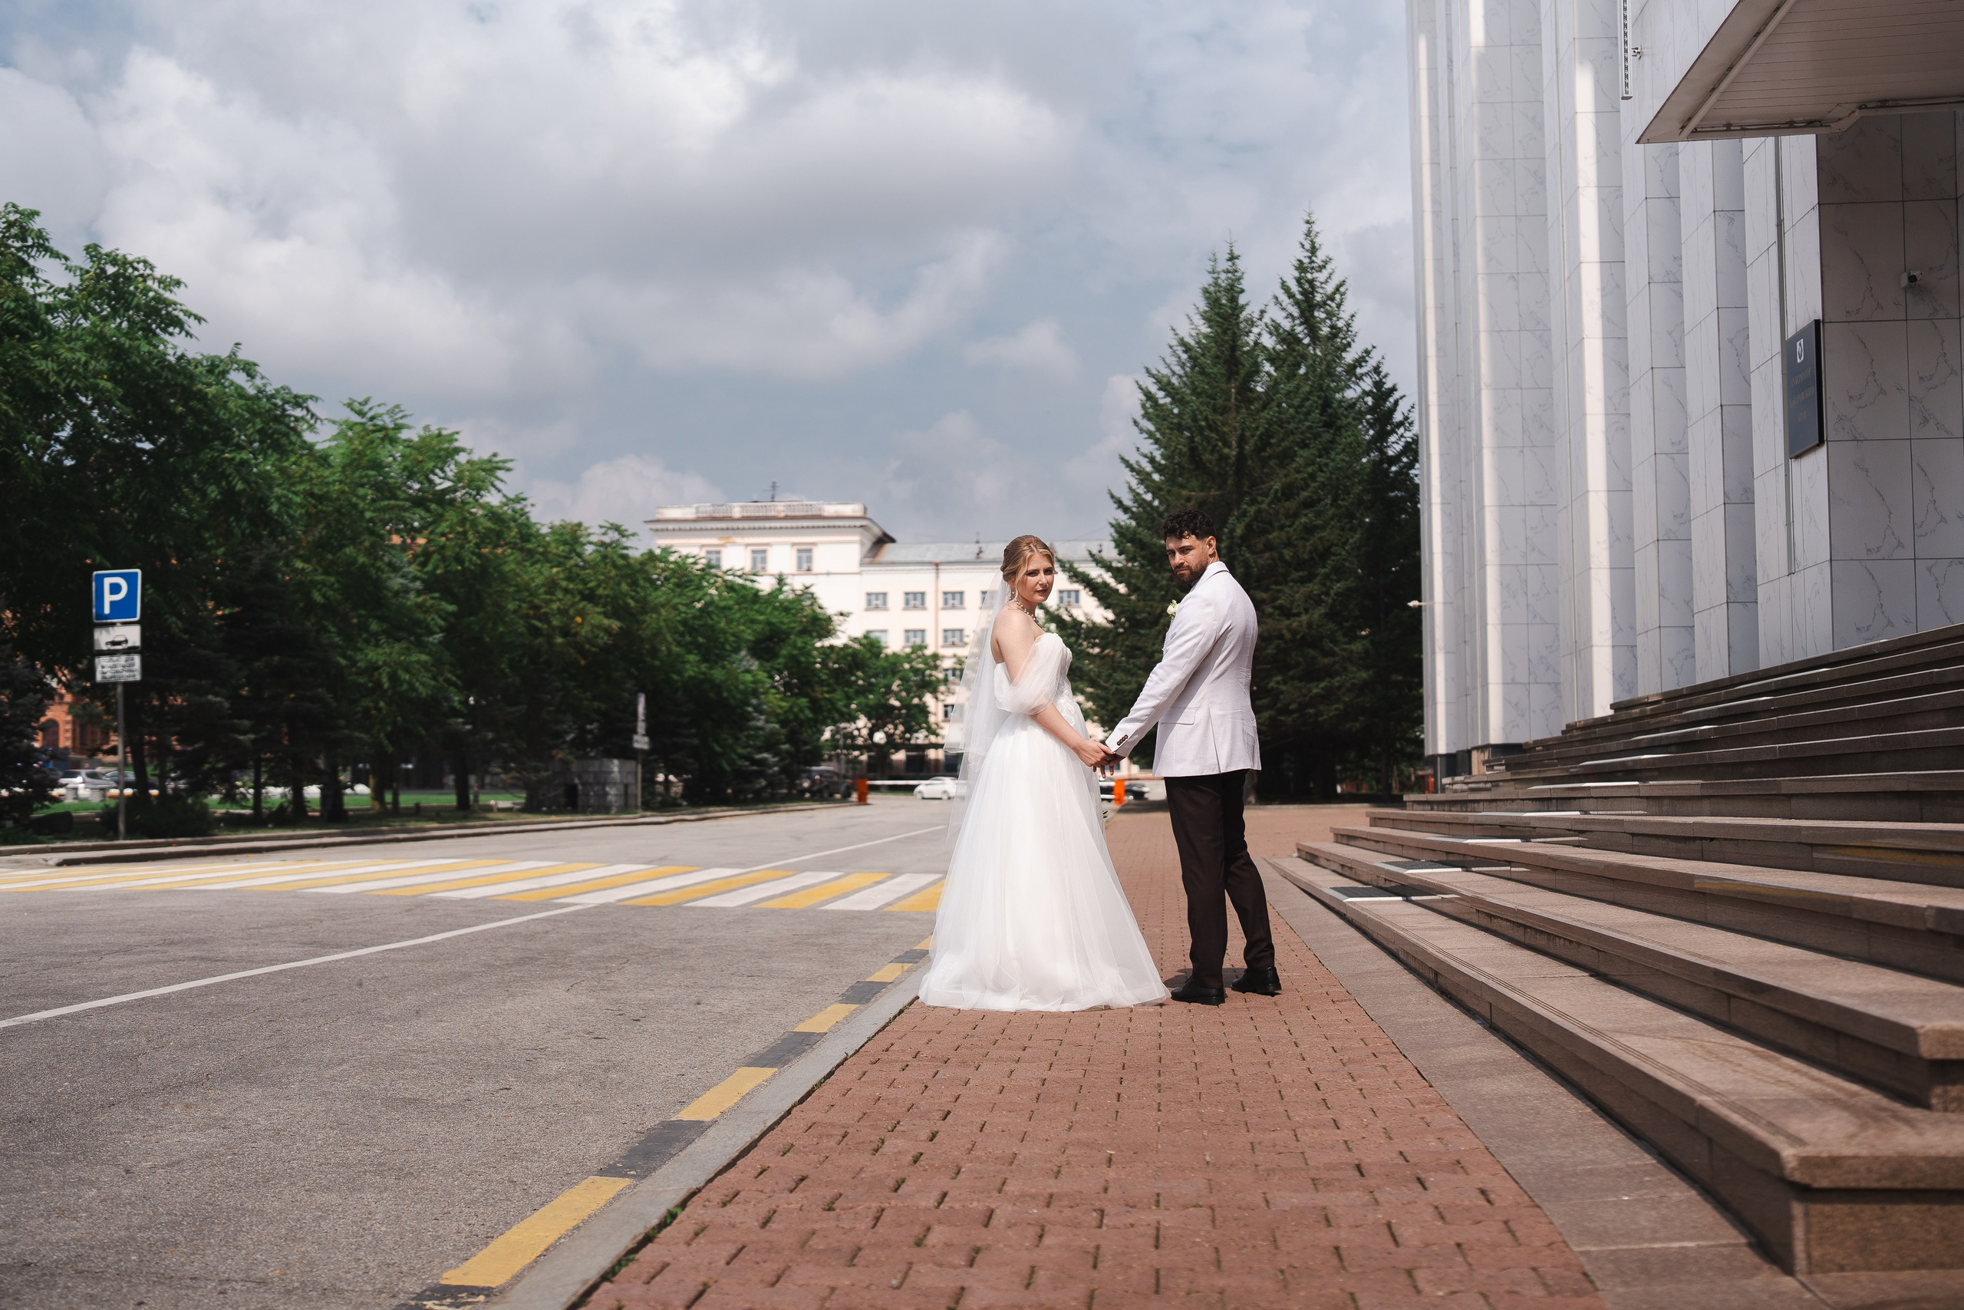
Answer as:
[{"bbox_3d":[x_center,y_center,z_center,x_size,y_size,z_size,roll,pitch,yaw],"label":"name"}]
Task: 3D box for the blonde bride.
[{"bbox_3d":[0.226,0.400,7.020,0.900,1.700,0.820,1,-4,-11],"label":"blonde bride"}]

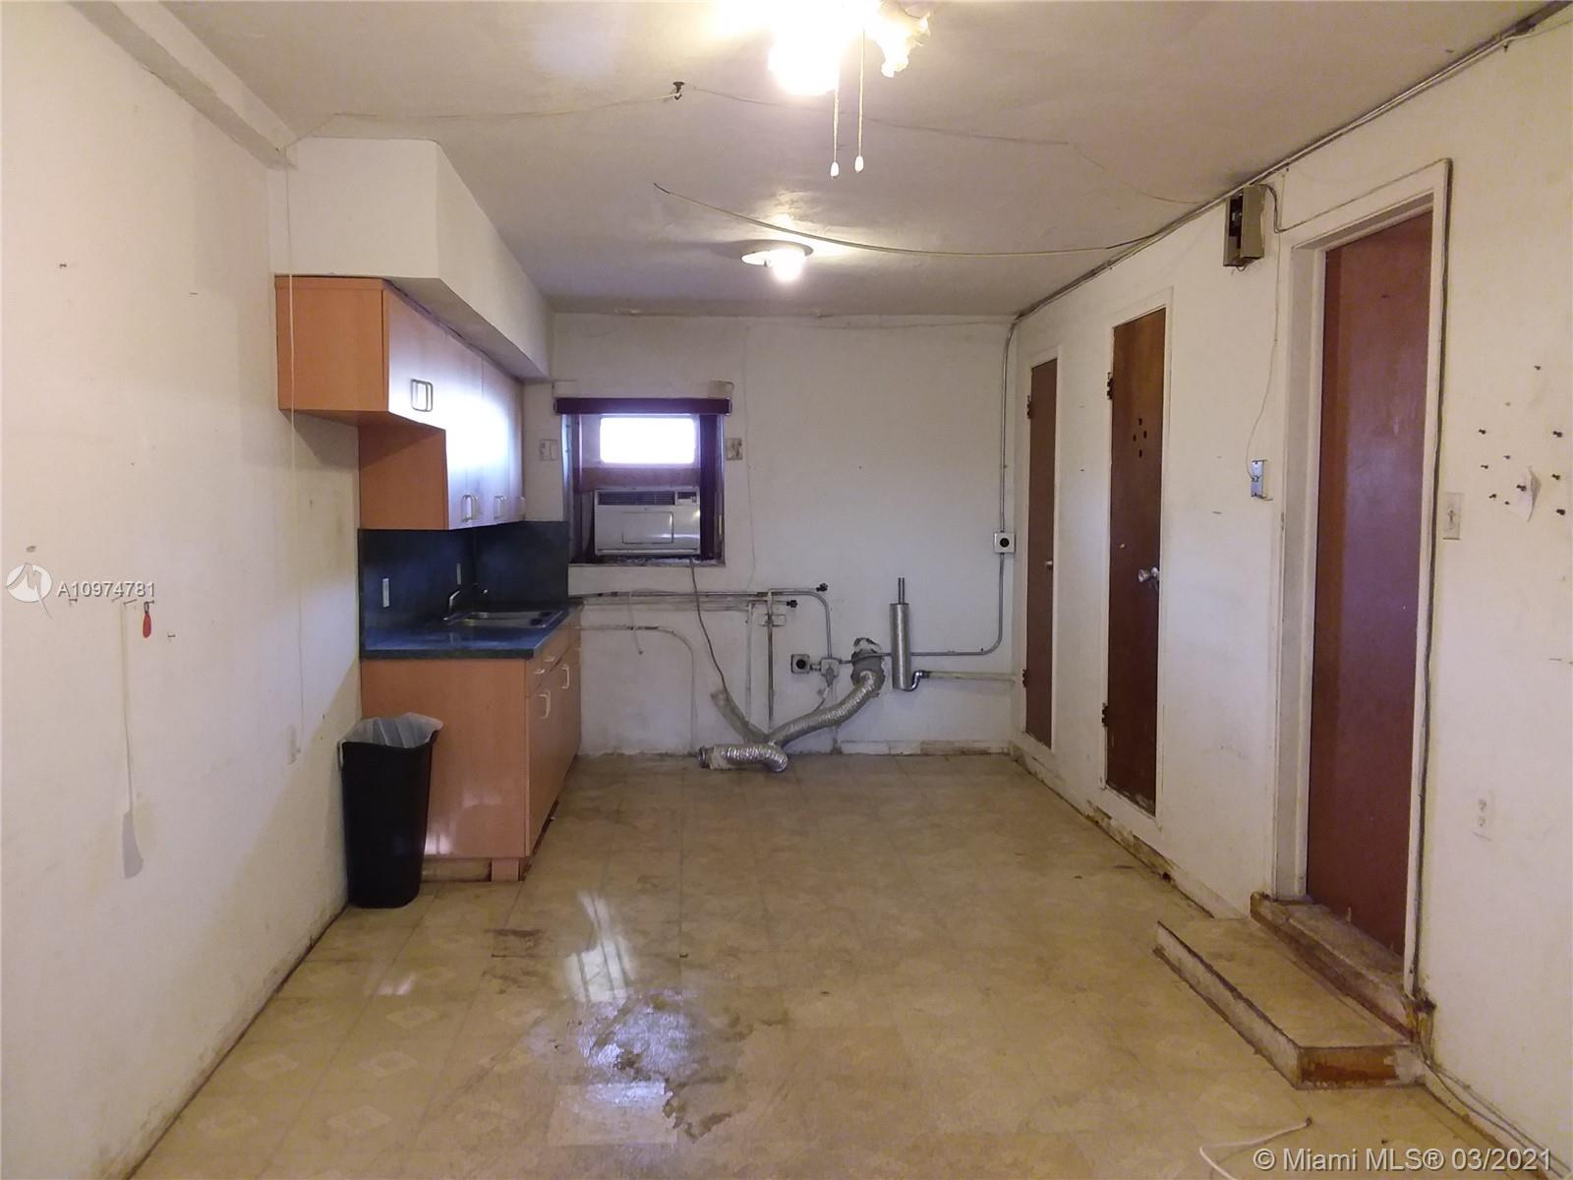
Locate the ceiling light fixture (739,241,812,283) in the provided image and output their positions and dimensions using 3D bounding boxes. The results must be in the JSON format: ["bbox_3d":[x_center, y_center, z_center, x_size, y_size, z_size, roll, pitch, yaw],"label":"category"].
[{"bbox_3d":[-0.049,-1.363,5.123,0.288,0.125,0.295,0,4,-5],"label":"ceiling light fixture"}]

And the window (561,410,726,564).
[{"bbox_3d":[-0.815,-0.583,7.019,0.930,0.881,0.150,0,4,-4],"label":"window"}]

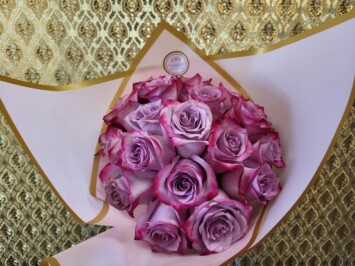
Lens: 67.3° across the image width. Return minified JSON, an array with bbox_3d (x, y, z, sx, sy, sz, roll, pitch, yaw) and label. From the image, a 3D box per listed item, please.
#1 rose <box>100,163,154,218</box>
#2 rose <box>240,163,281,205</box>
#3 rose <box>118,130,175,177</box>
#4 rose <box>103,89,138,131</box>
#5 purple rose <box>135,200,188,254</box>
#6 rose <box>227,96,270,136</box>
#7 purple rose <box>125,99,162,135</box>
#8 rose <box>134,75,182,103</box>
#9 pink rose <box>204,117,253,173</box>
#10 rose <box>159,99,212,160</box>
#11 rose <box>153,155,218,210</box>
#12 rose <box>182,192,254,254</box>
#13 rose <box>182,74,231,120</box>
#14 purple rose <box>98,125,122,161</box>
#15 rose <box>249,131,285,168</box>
[{"bbox_3d":[-0.068,0.077,0.362,0.064,0.064,0.060,0,14,35],"label":"rose"},{"bbox_3d":[0.105,0.065,0.345,0.054,0.054,0.054,9,19,42],"label":"rose"},{"bbox_3d":[-0.037,0.026,0.325,0.056,0.056,0.054,11,-3,30],"label":"rose"},{"bbox_3d":[-0.076,-0.033,0.370,0.052,0.054,0.054,36,-2,-31],"label":"rose"},{"bbox_3d":[-0.019,0.113,0.325,0.060,0.060,0.057,4,35,12],"label":"purple rose"},{"bbox_3d":[0.101,-0.022,0.385,0.062,0.062,0.056,0,-30,-44],"label":"rose"},{"bbox_3d":[-0.045,-0.020,0.350,0.052,0.052,0.052,14,56,37],"label":"purple rose"},{"bbox_3d":[-0.027,-0.056,0.395,0.067,0.056,0.067,0,32,17],"label":"rose"},{"bbox_3d":[0.061,0.014,0.325,0.060,0.060,0.056,-9,-11,-26],"label":"pink rose"},{"bbox_3d":[0.011,-0.006,0.338,0.066,0.066,0.060,0,-25,-3],"label":"rose"},{"bbox_3d":[0.010,0.060,0.328,0.073,0.073,0.060,0,3,2],"label":"rose"},{"bbox_3d":[0.049,0.108,0.328,0.076,0.076,0.060,0,9,-7],"label":"rose"},{"bbox_3d":[0.038,-0.047,0.365,0.058,0.052,0.058,10,31,0],"label":"rose"},{"bbox_3d":[-0.089,0.014,0.388,0.054,0.056,0.056,11,-7,-37],"label":"purple rose"},{"bbox_3d":[0.120,0.022,0.360,0.052,0.052,0.052,-8,11,30],"label":"rose"}]

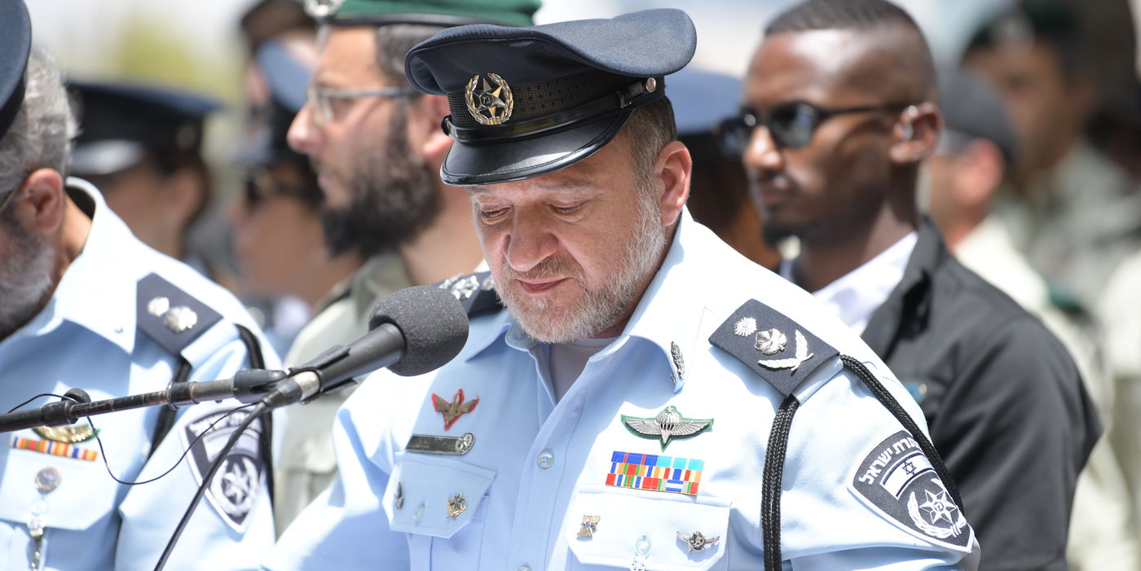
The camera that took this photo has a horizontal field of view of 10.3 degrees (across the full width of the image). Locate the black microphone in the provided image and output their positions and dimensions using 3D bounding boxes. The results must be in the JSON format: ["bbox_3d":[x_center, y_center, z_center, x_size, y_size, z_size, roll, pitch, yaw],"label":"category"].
[{"bbox_3d":[-0.156,0.053,4.880,0.195,0.067,0.067,-26,16,-37],"label":"black microphone"}]

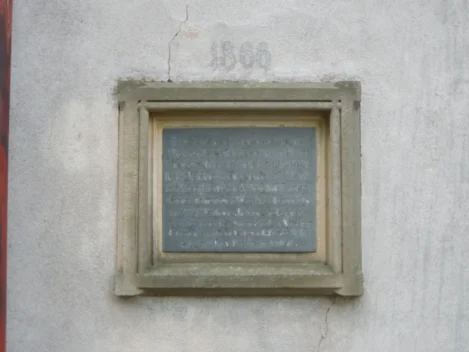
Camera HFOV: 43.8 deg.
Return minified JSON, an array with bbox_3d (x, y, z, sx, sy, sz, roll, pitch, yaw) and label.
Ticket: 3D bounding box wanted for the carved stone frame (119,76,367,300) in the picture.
[{"bbox_3d":[0.018,0.056,2.420,1.000,0.870,0.120,0,-3,0],"label":"carved stone frame"}]

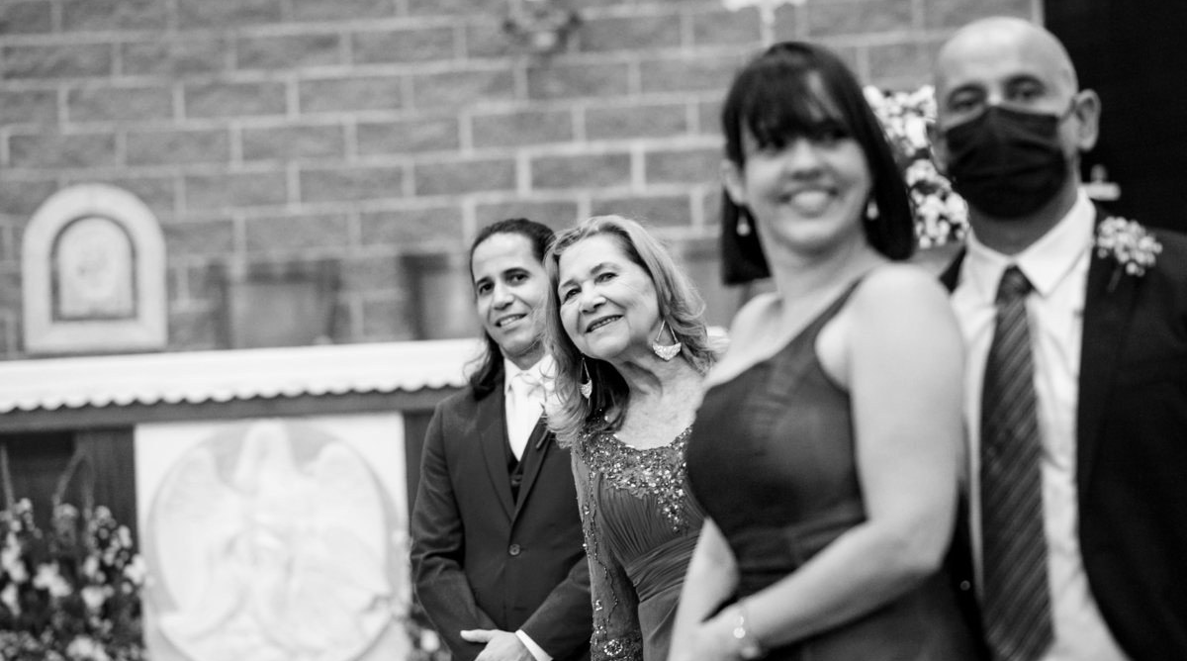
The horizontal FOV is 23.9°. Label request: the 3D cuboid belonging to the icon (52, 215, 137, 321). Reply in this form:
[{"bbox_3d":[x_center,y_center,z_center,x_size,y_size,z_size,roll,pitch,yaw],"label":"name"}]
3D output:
[{"bbox_3d":[-1.772,-0.223,9.950,0.297,0.373,0.040,-3,1,0],"label":"icon"}]

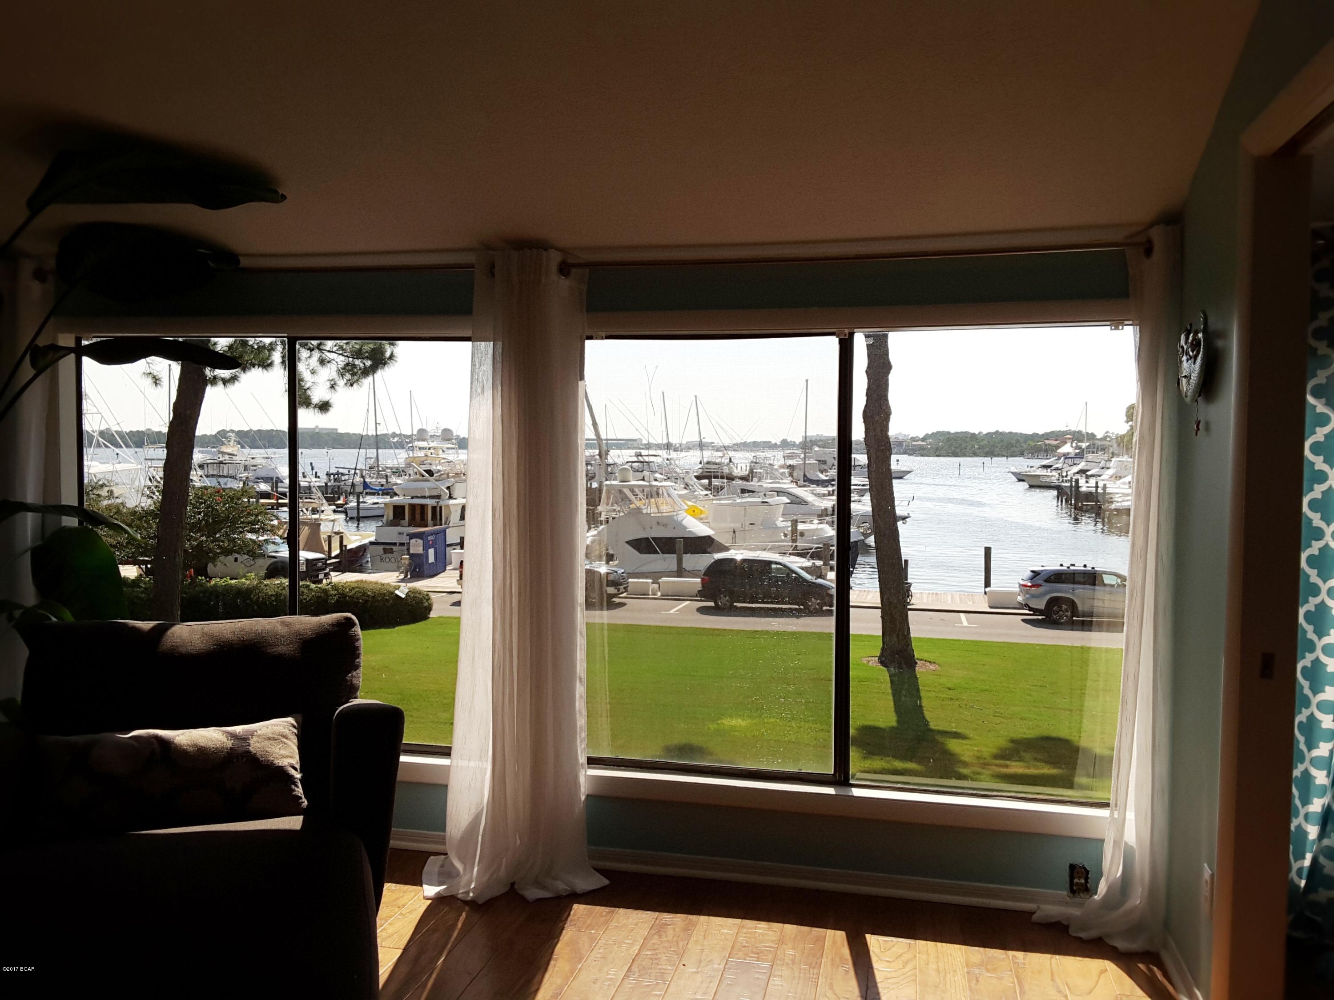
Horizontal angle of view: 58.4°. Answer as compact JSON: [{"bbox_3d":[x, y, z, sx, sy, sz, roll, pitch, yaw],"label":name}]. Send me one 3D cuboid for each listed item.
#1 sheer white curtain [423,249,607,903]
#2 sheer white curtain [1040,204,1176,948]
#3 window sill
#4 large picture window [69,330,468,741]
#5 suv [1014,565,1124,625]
[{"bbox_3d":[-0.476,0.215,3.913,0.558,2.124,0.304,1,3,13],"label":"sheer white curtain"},{"bbox_3d":[1.313,0.256,3.588,0.355,2.117,0.239,1,3,13],"label":"sheer white curtain"},{"bbox_3d":[-0.373,0.981,4.180,3.843,0.077,0.116,1,3,13],"label":"window sill"},{"bbox_3d":[-1.393,0.155,4.455,1.805,1.522,0.090,1,3,13],"label":"large picture window"},{"bbox_3d":[13.656,2.965,37.457,4.890,1.730,1.925,1,2,9],"label":"suv"}]

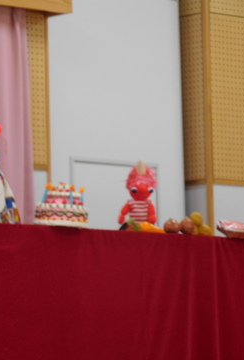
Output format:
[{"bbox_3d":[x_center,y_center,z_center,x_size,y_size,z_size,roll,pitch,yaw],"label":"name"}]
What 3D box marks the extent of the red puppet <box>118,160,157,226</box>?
[{"bbox_3d":[0.058,0.057,9.400,0.145,0.260,0.115,0,-6,-14],"label":"red puppet"}]

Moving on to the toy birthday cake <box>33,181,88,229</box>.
[{"bbox_3d":[-0.221,0.093,9.100,0.195,0.163,0.195,-1,-6,0],"label":"toy birthday cake"}]

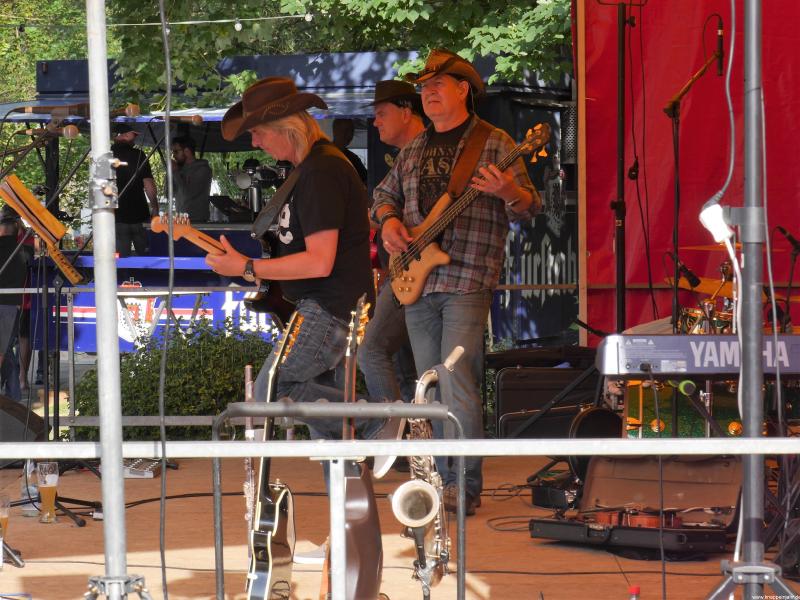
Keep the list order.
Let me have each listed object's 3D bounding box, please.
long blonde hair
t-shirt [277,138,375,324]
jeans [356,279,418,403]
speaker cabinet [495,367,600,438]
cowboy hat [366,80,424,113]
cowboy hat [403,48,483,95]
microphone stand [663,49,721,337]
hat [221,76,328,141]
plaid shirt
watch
[{"bbox_3d":[-0.344,-0.550,6.300,0.220,0.240,0.190,0,1,-6],"label":"long blonde hair"},{"bbox_3d":[-0.248,-0.228,6.300,0.340,0.610,0.460,-4,1,-12],"label":"t-shirt"},{"bbox_3d":[-0.029,0.280,8.500,0.360,0.950,0.360,-1,2,-30],"label":"jeans"},{"bbox_3d":[0.740,0.536,9.200,0.580,0.440,0.280,0,1,6],"label":"speaker cabinet"},{"bbox_3d":[-0.007,-0.908,8.500,0.330,0.140,0.280,-1,2,-26],"label":"cowboy hat"},{"bbox_3d":[0.177,-0.906,7.550,0.290,0.150,0.350,1,2,40],"label":"cowboy hat"},{"bbox_3d":[1.291,-0.170,8.600,0.520,1.930,0.500,0,1,-6],"label":"microphone stand"},{"bbox_3d":[-0.430,-0.650,6.300,0.360,0.150,0.300,-17,2,-6],"label":"hat"},{"bbox_3d":[0.220,-0.378,7.500,0.620,0.700,0.420,1,2,27],"label":"plaid shirt"},{"bbox_3d":[-0.485,-0.095,6.120,0.042,0.052,0.065,2,-35,2],"label":"watch"}]

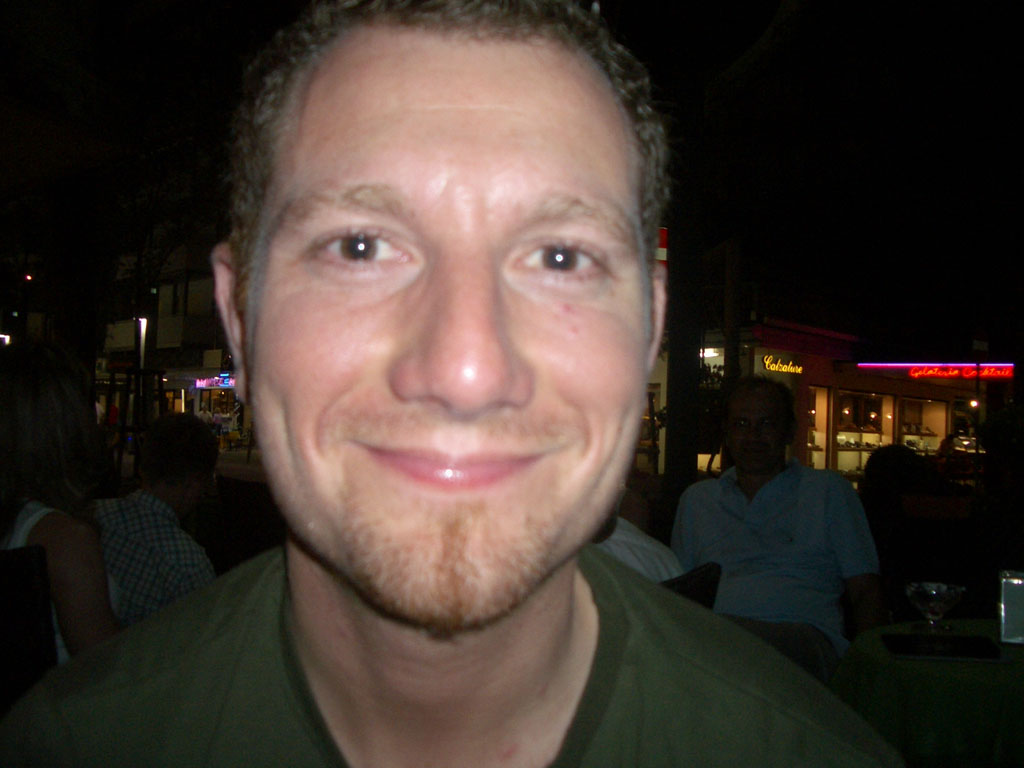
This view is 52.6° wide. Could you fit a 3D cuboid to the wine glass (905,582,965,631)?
[{"bbox_3d":[0.845,0.448,2.070,0.119,0.088,0.119,1,-2,0],"label":"wine glass"}]

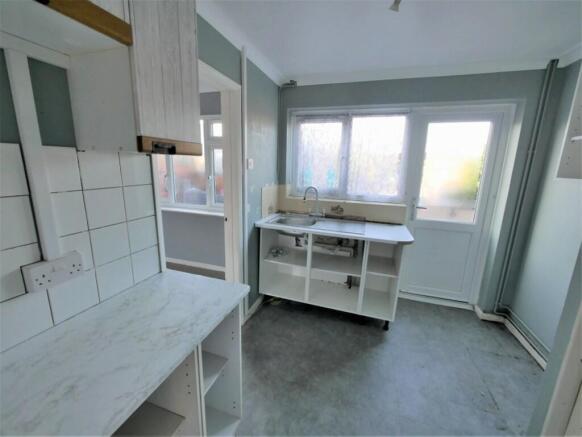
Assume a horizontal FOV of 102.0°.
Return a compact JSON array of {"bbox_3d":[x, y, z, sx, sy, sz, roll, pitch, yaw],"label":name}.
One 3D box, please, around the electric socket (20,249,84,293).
[{"bbox_3d":[-0.784,0.179,0.792,0.045,0.086,0.147,6,13,16],"label":"electric socket"}]

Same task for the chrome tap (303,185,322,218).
[{"bbox_3d":[0.244,-0.184,2.602,0.180,0.314,0.120,-5,13,-27],"label":"chrome tap"}]

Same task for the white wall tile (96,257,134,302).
[{"bbox_3d":[-0.761,0.258,1.026,0.009,0.150,0.150,5,13,17],"label":"white wall tile"}]

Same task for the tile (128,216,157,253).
[{"bbox_3d":[-0.710,0.077,1.136,0.009,0.150,0.150,5,13,17],"label":"tile"}]

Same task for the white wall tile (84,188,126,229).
[{"bbox_3d":[-0.745,-0.045,0.949,0.010,0.150,0.150,6,13,16],"label":"white wall tile"}]

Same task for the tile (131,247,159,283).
[{"bbox_3d":[-0.714,0.227,1.168,0.009,0.150,0.150,5,13,17],"label":"tile"}]

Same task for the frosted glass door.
[{"bbox_3d":[1.621,-0.069,2.526,0.730,1.955,0.065,5,13,17],"label":"frosted glass door"}]

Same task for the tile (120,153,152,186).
[{"bbox_3d":[-0.694,-0.224,1.056,0.010,0.150,0.150,6,13,16],"label":"tile"}]

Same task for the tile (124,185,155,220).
[{"bbox_3d":[-0.700,-0.075,1.091,0.010,0.150,0.150,6,13,16],"label":"tile"}]

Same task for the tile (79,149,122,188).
[{"bbox_3d":[-0.749,-0.193,0.930,0.009,0.150,0.150,5,13,17],"label":"tile"}]

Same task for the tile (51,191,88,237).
[{"bbox_3d":[-0.782,-0.019,0.831,0.010,0.150,0.102,6,13,16],"label":"tile"}]

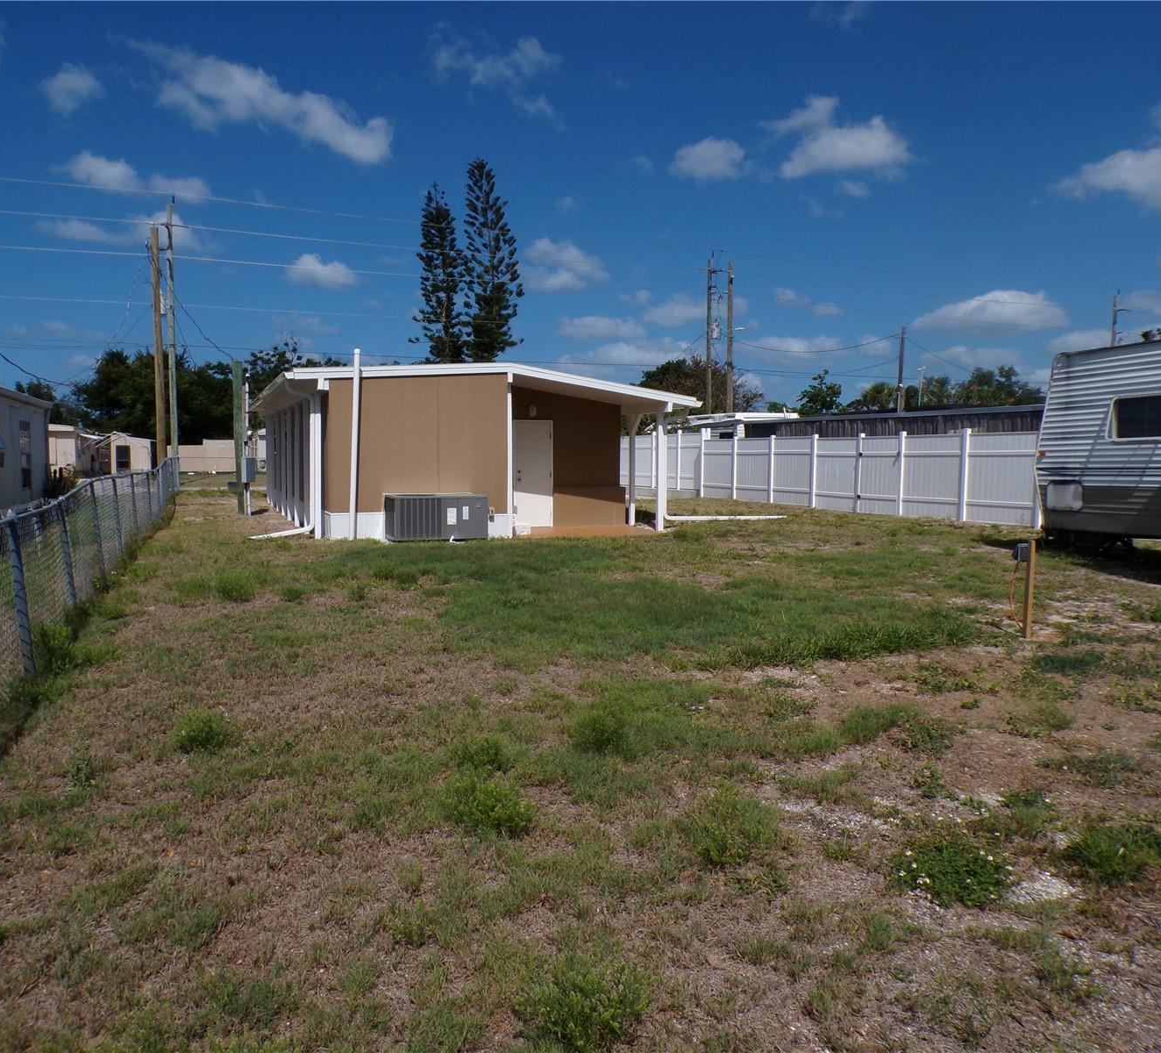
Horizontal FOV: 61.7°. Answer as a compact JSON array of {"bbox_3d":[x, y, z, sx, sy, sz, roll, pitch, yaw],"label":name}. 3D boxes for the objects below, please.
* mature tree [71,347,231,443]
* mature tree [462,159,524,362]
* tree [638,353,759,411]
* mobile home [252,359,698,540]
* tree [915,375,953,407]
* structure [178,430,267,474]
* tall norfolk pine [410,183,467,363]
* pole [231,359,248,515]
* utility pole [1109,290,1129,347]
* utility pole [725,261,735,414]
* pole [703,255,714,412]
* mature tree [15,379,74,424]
[{"bbox_3d":[-29.738,-8.021,67.623,11.200,8.631,9.000,-1,4,-21],"label":"mature tree"},{"bbox_3d":[-5.278,-12.526,59.266,3.900,19.289,3.900,-1,4,-21],"label":"mature tree"},{"bbox_3d":[6.803,-6.195,55.696,7.200,7.305,6.500,-1,4,-21],"label":"tree"},{"bbox_3d":[-3.661,-1.856,23.655,7.730,3.100,13.750,-1,4,-21],"label":"mobile home"},{"bbox_3d":[23.738,-6.650,65.677,3.200,7.138,3.200,-1,4,-21],"label":"tree"},{"bbox_3d":[-23.847,-5.062,65.824,6.500,2.900,4.000,-1,4,-21],"label":"structure"},{"bbox_3d":[-8.586,-11.802,59.319,3.600,17.771,3.600,-1,4,-21],"label":"tall norfolk pine"},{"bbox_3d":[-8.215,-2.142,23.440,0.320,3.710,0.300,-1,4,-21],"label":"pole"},{"bbox_3d":[28.745,-7.374,52.589,0.800,10.635,0.400,-1,4,-21],"label":"utility pole"},{"bbox_3d":[6.829,-7.017,45.112,0.330,10.444,0.330,-1,4,-21],"label":"utility pole"},{"bbox_3d":[5.843,-7.145,45.103,0.330,10.682,0.330,-1,4,-21],"label":"pole"},{"bbox_3d":[-41.080,-7.802,74.664,4.800,6.970,4.800,-1,4,-21],"label":"mature tree"}]

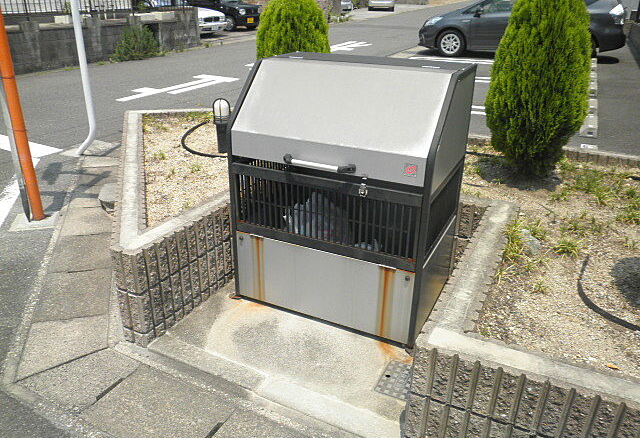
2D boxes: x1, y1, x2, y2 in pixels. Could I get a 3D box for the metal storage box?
[{"bbox_3d":[0.146,-0.154,2.398,0.960,1.175,0.703,12,27,23],"label":"metal storage box"}]

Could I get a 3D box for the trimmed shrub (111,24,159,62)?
[{"bbox_3d":[-4.531,-4.307,11.800,0.850,0.790,1.050,7,25,14],"label":"trimmed shrub"}]

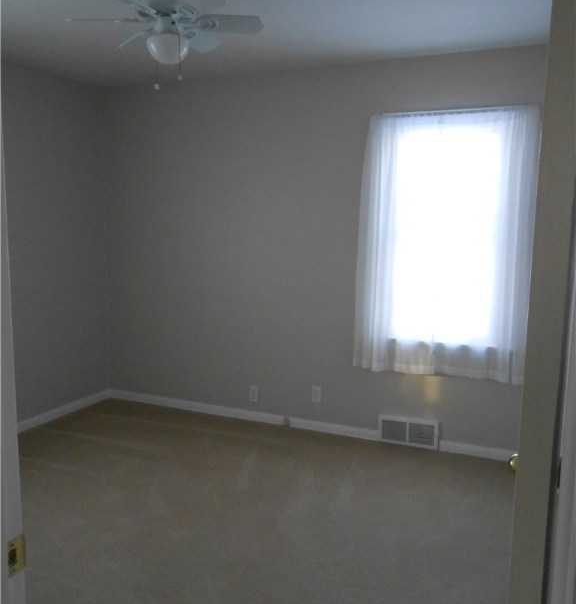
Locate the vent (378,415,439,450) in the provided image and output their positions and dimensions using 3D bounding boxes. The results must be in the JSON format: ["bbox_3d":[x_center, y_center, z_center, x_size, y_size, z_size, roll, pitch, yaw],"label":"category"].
[{"bbox_3d":[0.793,0.857,3.795,0.392,0.180,0.030,4,8,22],"label":"vent"}]

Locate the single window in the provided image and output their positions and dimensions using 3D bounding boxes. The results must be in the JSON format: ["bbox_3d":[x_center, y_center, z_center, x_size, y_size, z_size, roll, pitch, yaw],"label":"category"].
[{"bbox_3d":[0.955,-0.336,3.539,1.042,1.594,0.101,4,8,22],"label":"single window"}]

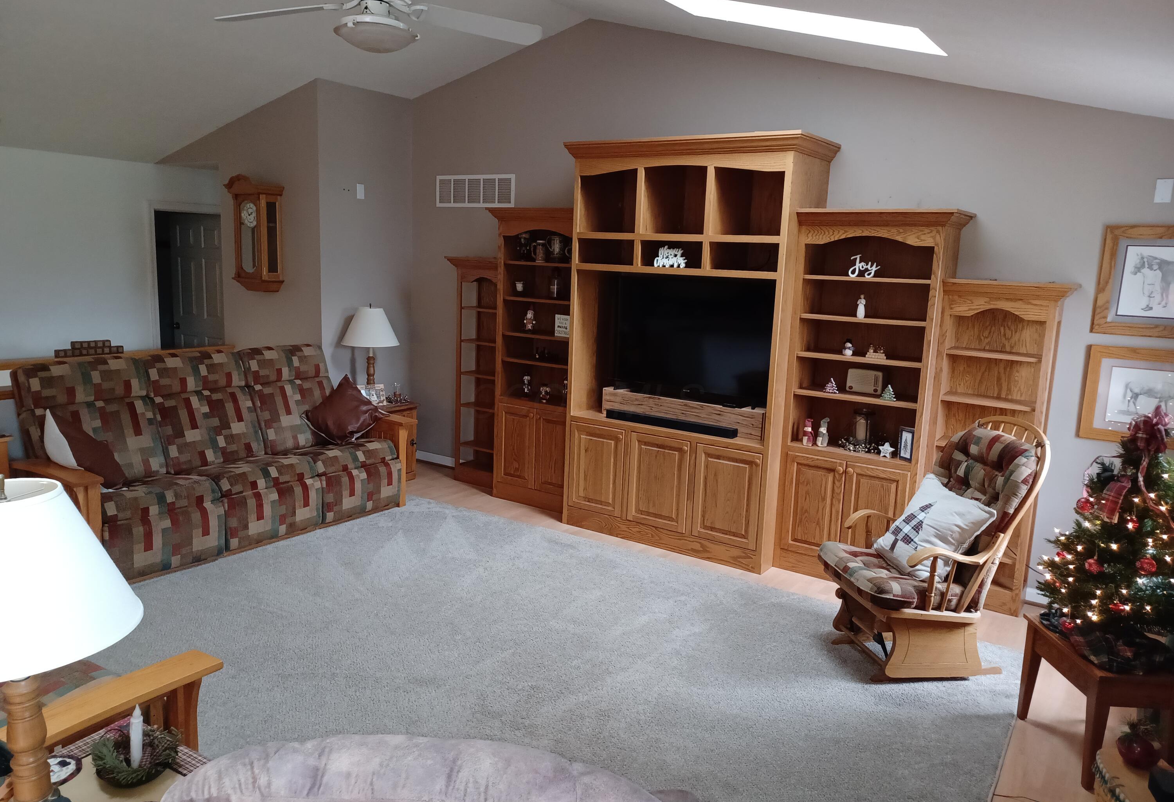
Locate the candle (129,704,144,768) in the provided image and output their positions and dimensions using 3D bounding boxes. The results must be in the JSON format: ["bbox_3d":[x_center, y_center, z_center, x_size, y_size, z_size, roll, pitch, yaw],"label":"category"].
[{"bbox_3d":[-1.003,0.748,1.889,0.025,0.167,0.025,9,12,34],"label":"candle"}]

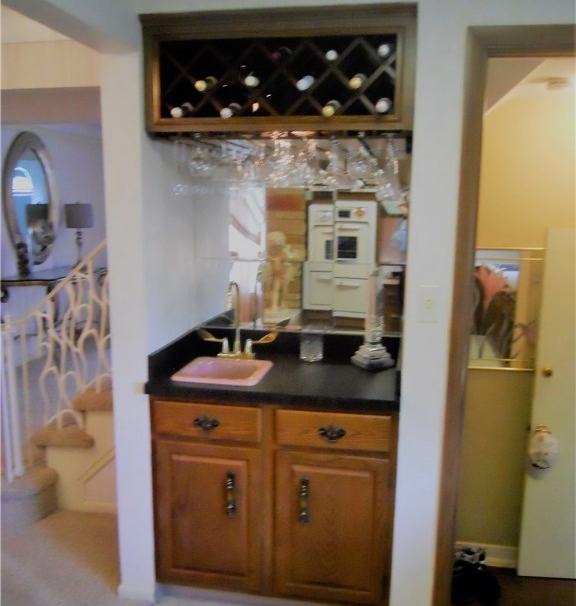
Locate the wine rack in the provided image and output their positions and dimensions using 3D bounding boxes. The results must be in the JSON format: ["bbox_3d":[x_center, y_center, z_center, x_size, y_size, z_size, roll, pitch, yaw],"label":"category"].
[{"bbox_3d":[-0.025,-0.781,2.180,0.912,0.390,0.319,2,10,9],"label":"wine rack"}]

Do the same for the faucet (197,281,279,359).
[{"bbox_3d":[-0.222,0.075,2.620,0.356,0.337,0.155,2,10,9],"label":"faucet"}]

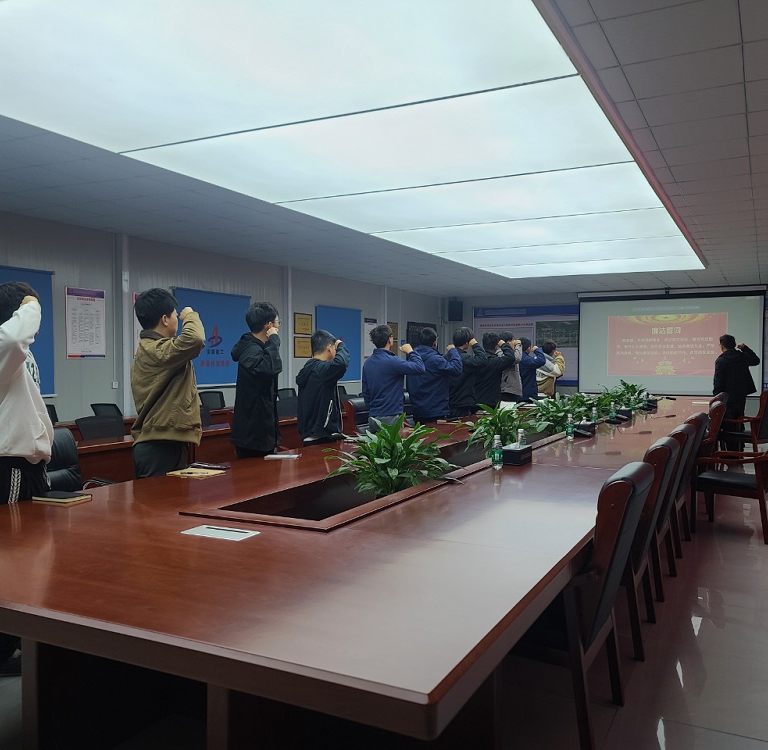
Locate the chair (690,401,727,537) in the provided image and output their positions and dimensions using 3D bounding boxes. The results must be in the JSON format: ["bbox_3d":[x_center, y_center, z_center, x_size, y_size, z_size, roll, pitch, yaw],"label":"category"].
[{"bbox_3d":[2.865,0.759,6.899,0.640,1.010,0.580,1,2,28],"label":"chair"}]

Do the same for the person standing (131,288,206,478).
[{"bbox_3d":[-1.244,0.438,4.176,0.450,1.800,0.500,-1,2,-30],"label":"person standing"}]

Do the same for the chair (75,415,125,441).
[{"bbox_3d":[-2.324,0.815,6.312,0.580,0.930,0.570,1,2,28],"label":"chair"}]

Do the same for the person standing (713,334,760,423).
[{"bbox_3d":[5.056,0.302,10.359,0.660,1.762,0.450,0,1,10],"label":"person standing"}]

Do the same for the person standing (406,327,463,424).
[{"bbox_3d":[0.522,0.369,7.610,0.480,1.759,0.580,-1,2,-43],"label":"person standing"}]

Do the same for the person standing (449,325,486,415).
[{"bbox_3d":[0.970,0.329,8.488,0.460,1.797,0.560,-1,2,-40],"label":"person standing"}]

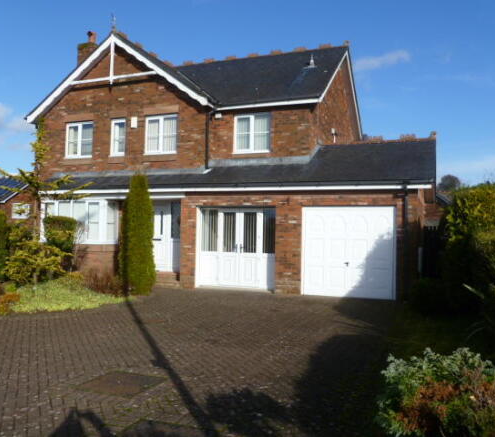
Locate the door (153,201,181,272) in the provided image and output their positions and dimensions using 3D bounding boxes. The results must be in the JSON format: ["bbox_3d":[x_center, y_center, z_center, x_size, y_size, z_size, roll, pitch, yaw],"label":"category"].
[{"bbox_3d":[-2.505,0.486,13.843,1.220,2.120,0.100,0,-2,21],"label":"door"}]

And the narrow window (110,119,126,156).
[{"bbox_3d":[-3.942,-2.454,14.379,0.529,1.126,0.100,0,-2,21],"label":"narrow window"}]

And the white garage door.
[{"bbox_3d":[2.417,0.814,11.426,2.239,2.187,0.080,0,-2,21],"label":"white garage door"}]

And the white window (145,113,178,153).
[{"bbox_3d":[-2.542,-2.458,13.854,1.095,1.150,0.100,0,-2,21],"label":"white window"}]

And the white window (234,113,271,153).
[{"bbox_3d":[0.129,-2.412,13.437,1.092,1.108,0.100,0,-2,21],"label":"white window"}]

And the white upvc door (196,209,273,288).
[{"bbox_3d":[-0.277,0.791,12.599,2.230,2.170,0.100,0,-2,21],"label":"white upvc door"}]

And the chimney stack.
[{"bbox_3d":[-5.879,-5.902,17.636,0.560,2.000,0.700,0,-2,21],"label":"chimney stack"}]

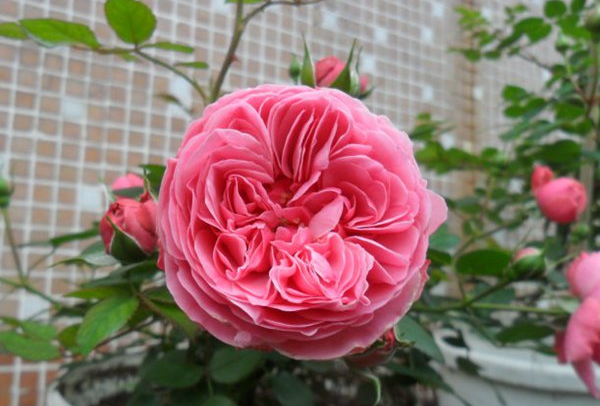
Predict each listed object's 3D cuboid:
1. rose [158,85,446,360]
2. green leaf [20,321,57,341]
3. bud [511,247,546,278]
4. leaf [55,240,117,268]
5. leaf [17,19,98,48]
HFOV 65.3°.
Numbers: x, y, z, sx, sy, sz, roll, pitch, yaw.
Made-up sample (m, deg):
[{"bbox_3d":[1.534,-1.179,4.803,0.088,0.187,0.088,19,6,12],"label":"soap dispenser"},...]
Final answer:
[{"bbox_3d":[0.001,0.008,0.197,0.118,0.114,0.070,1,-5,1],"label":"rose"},{"bbox_3d":[-0.207,0.101,0.370,0.032,0.022,0.005,7,-45,7],"label":"green leaf"},{"bbox_3d":[0.195,0.051,0.400,0.023,0.027,0.023,36,6,0],"label":"bud"},{"bbox_3d":[-0.126,0.030,0.275,0.036,0.007,0.018,-6,37,2],"label":"leaf"},{"bbox_3d":[-0.159,-0.112,0.310,0.055,0.008,0.025,19,-30,0],"label":"leaf"}]

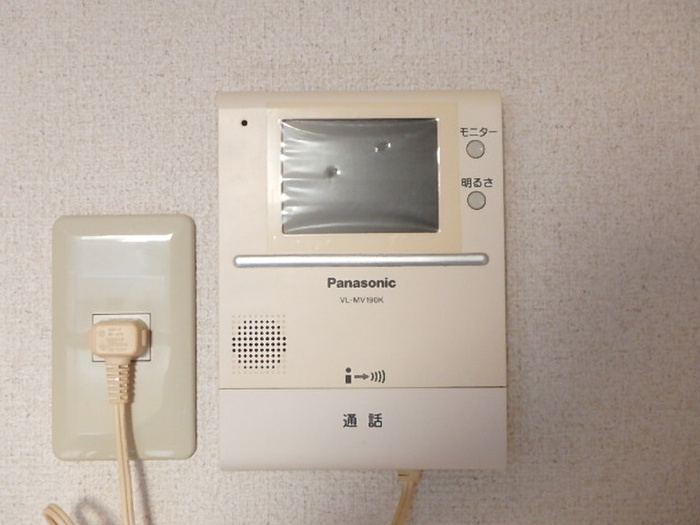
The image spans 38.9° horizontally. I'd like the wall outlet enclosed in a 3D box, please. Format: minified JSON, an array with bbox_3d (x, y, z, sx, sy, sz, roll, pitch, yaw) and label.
[{"bbox_3d":[-0.109,0.037,0.481,0.070,0.120,0.009,0,-1,0],"label":"wall outlet"}]

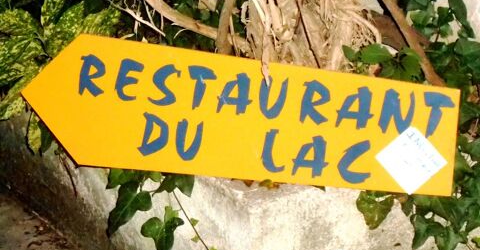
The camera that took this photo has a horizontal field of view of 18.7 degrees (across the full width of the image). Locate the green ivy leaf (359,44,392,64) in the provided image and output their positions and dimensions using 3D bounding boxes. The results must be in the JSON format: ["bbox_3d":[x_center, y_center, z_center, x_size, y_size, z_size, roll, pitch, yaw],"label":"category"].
[{"bbox_3d":[0.214,-0.113,2.300,0.054,0.028,0.030,-1,15,0],"label":"green ivy leaf"}]

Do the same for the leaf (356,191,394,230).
[{"bbox_3d":[0.247,0.154,2.660,0.069,0.073,0.025,0,-14,0],"label":"leaf"}]

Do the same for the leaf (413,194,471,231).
[{"bbox_3d":[0.313,0.135,2.250,0.093,0.055,0.035,-3,15,-6],"label":"leaf"}]

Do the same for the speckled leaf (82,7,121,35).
[{"bbox_3d":[-0.230,-0.170,2.420,0.063,0.048,0.035,-1,15,0],"label":"speckled leaf"}]

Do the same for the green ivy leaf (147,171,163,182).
[{"bbox_3d":[-0.156,0.091,2.660,0.029,0.027,0.012,2,-17,7],"label":"green ivy leaf"}]

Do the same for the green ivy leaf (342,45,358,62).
[{"bbox_3d":[0.209,-0.136,2.760,0.030,0.030,0.012,4,-20,14],"label":"green ivy leaf"}]

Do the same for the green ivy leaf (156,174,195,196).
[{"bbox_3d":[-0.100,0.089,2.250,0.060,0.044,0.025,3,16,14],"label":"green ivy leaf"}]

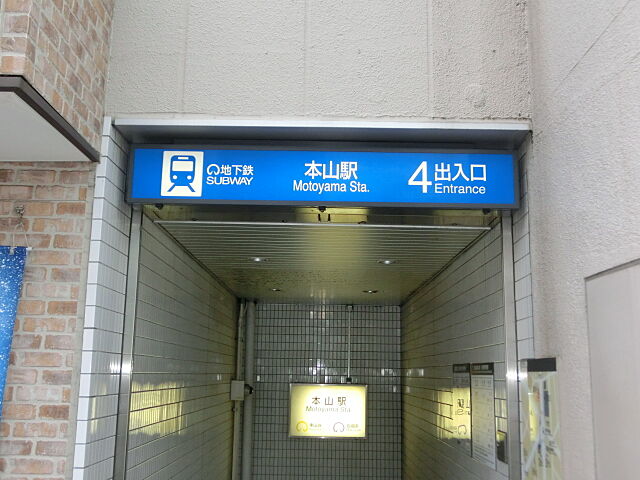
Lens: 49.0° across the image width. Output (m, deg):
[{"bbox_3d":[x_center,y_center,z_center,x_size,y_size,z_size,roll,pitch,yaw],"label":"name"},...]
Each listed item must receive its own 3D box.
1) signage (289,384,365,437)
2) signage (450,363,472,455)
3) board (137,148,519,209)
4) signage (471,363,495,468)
[{"bbox_3d":[0.105,2.108,8.694,0.962,0.650,0.110,1,-11,0],"label":"signage"},{"bbox_3d":[0.990,1.191,4.987,0.030,0.605,0.610,1,-11,0],"label":"signage"},{"bbox_3d":[0.019,-0.312,3.674,1.995,0.311,0.130,1,-11,0],"label":"board"},{"bbox_3d":[0.987,1.065,4.326,0.030,0.605,0.615,1,-11,0],"label":"signage"}]

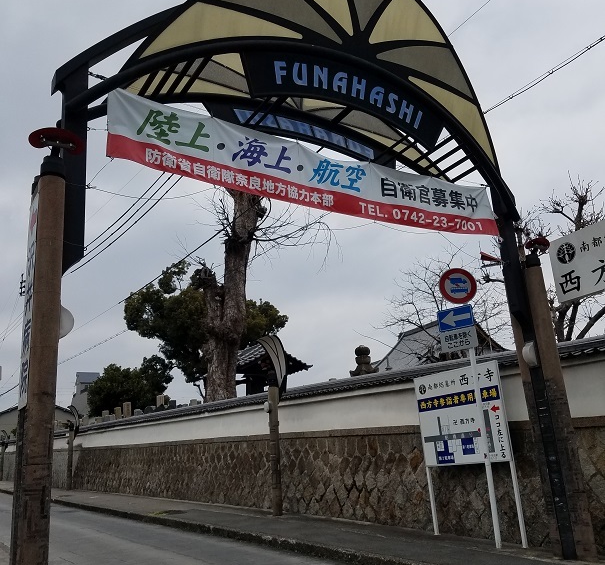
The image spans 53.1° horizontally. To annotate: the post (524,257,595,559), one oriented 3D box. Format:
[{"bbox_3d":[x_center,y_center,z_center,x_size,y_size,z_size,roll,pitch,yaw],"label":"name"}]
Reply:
[{"bbox_3d":[3.358,1.504,7.977,0.260,3.932,0.260,5,-18,-30],"label":"post"}]

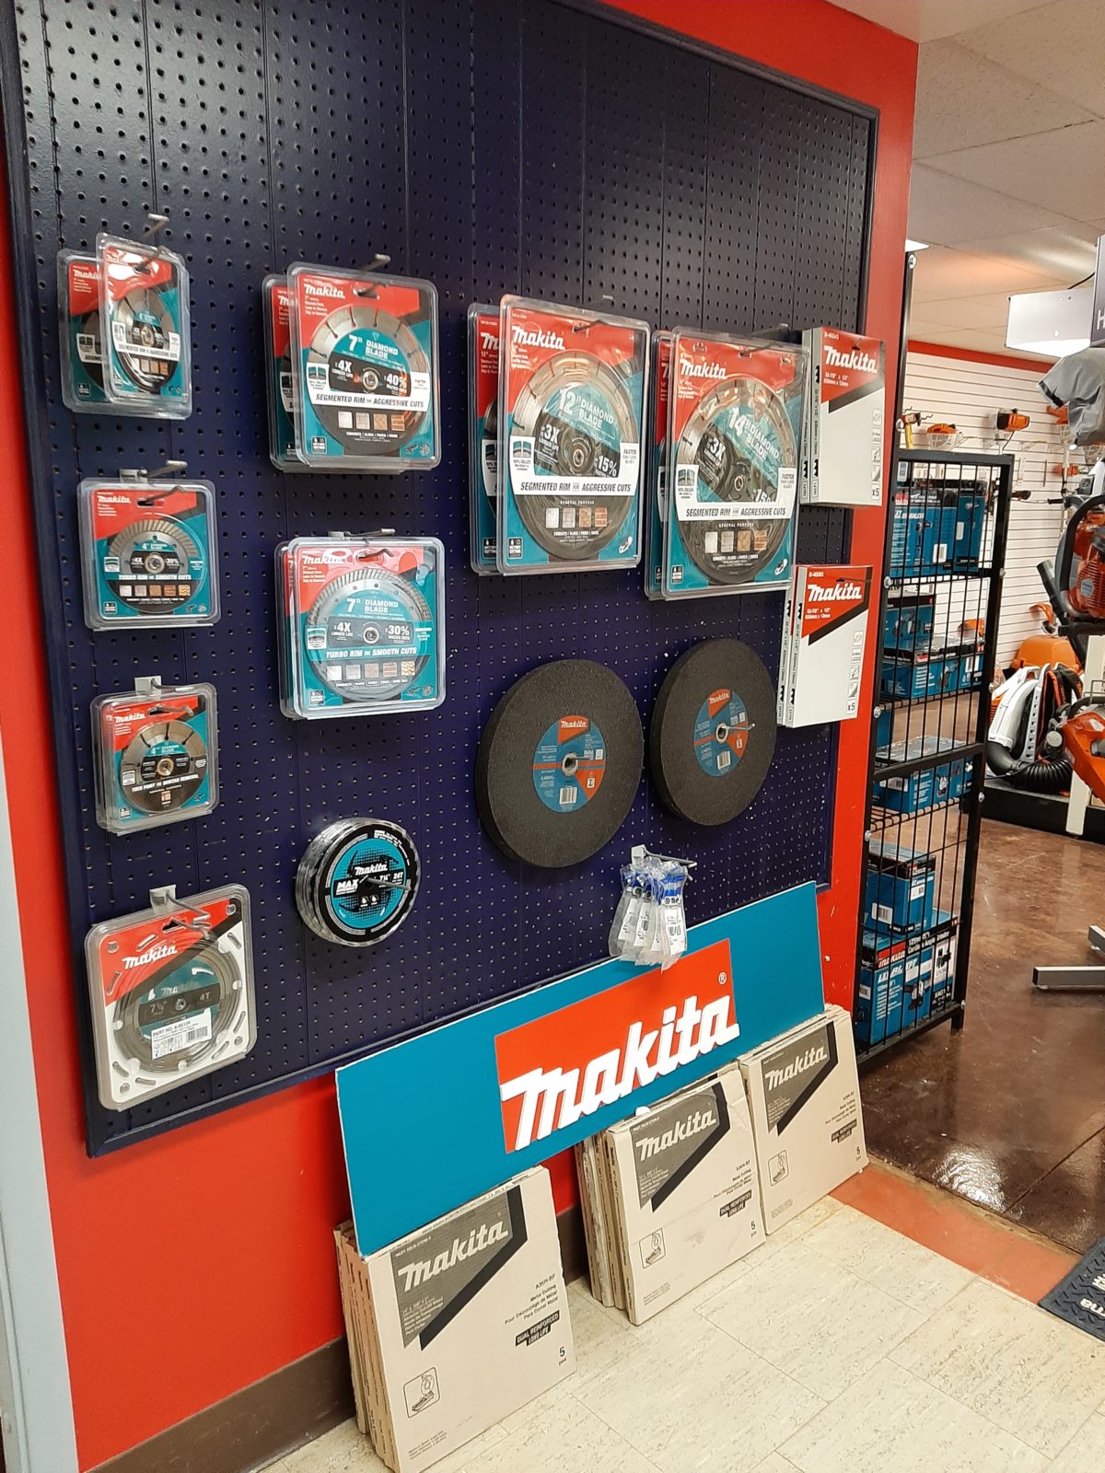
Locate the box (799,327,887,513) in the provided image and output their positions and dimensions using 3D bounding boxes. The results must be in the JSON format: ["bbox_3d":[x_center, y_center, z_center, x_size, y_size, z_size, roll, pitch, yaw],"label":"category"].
[{"bbox_3d":[0.559,-0.605,2.129,0.205,0.315,0.047,-8,11,-40],"label":"box"}]

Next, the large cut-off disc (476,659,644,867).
[{"bbox_3d":[0.019,0.044,1.862,0.353,0.353,0.029,-11,12,-41],"label":"large cut-off disc"}]

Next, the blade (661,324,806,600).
[{"bbox_3d":[0.327,-0.466,1.946,0.369,0.431,0.021,-11,17,-43],"label":"blade"}]

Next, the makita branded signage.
[{"bbox_3d":[0.142,0.561,2.079,1.212,0.302,0.013,-12,9,-40],"label":"makita branded signage"}]

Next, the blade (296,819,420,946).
[{"bbox_3d":[-0.281,0.211,1.621,0.187,0.187,0.044,-12,15,-43],"label":"blade"}]

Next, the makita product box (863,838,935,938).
[{"bbox_3d":[0.890,0.399,2.985,0.117,0.199,0.235,-9,16,-37],"label":"makita product box"}]

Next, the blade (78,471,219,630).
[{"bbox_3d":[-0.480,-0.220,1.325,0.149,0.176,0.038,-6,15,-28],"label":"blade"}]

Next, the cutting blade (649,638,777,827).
[{"bbox_3d":[0.311,-0.008,2.115,0.354,0.354,0.027,-11,15,-42],"label":"cutting blade"}]

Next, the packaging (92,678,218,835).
[{"bbox_3d":[-0.496,0.024,1.393,0.040,0.170,0.147,11,15,40],"label":"packaging"}]

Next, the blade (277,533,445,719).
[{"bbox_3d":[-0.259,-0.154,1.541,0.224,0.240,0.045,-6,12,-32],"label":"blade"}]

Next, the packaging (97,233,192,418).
[{"bbox_3d":[-0.446,-0.448,1.222,0.020,0.175,0.141,7,14,17],"label":"packaging"}]

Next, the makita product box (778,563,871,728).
[{"bbox_3d":[0.557,-0.188,2.260,0.205,0.315,0.043,-8,16,-37],"label":"makita product box"}]

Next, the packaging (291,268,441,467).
[{"bbox_3d":[-0.236,-0.470,1.431,0.220,0.236,0.024,-13,19,-41],"label":"packaging"}]

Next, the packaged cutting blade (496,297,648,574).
[{"bbox_3d":[0.037,-0.441,1.673,0.021,0.378,0.327,12,17,41],"label":"packaged cutting blade"}]

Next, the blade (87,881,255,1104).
[{"bbox_3d":[-0.501,0.345,1.476,0.217,0.261,0.028,-13,23,-42],"label":"blade"}]

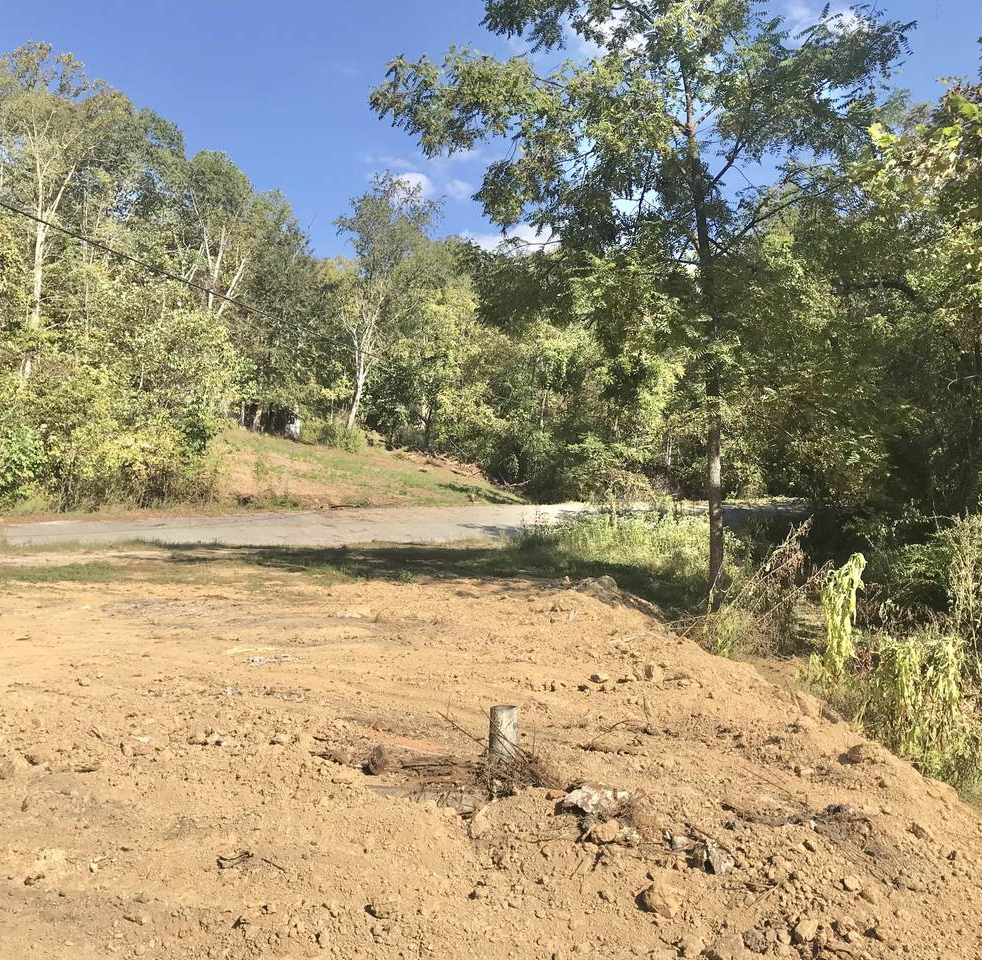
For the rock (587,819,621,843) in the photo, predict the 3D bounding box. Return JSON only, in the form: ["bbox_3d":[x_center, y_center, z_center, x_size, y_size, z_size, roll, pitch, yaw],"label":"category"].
[{"bbox_3d":[0.513,1.589,4.680,0.145,0.090,0.120,0,0,0],"label":"rock"}]

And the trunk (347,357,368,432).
[{"bbox_3d":[-5.586,-3.634,43.000,0.420,3.150,0.400,10,0,0],"label":"trunk"}]

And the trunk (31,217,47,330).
[{"bbox_3d":[-19.623,-8.931,45.000,0.360,4.700,0.360,3,0,0],"label":"trunk"}]

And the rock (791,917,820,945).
[{"bbox_3d":[1.124,1.610,3.700,0.100,0.075,0.090,0,0,0],"label":"rock"}]

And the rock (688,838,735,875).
[{"bbox_3d":[0.926,1.582,4.350,0.195,0.110,0.140,0,0,0],"label":"rock"}]

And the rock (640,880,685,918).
[{"bbox_3d":[0.650,1.597,3.950,0.165,0.105,0.145,0,0,0],"label":"rock"}]

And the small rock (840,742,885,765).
[{"bbox_3d":[2.171,1.598,6.050,0.250,0.100,0.190,0,0,0],"label":"small rock"}]

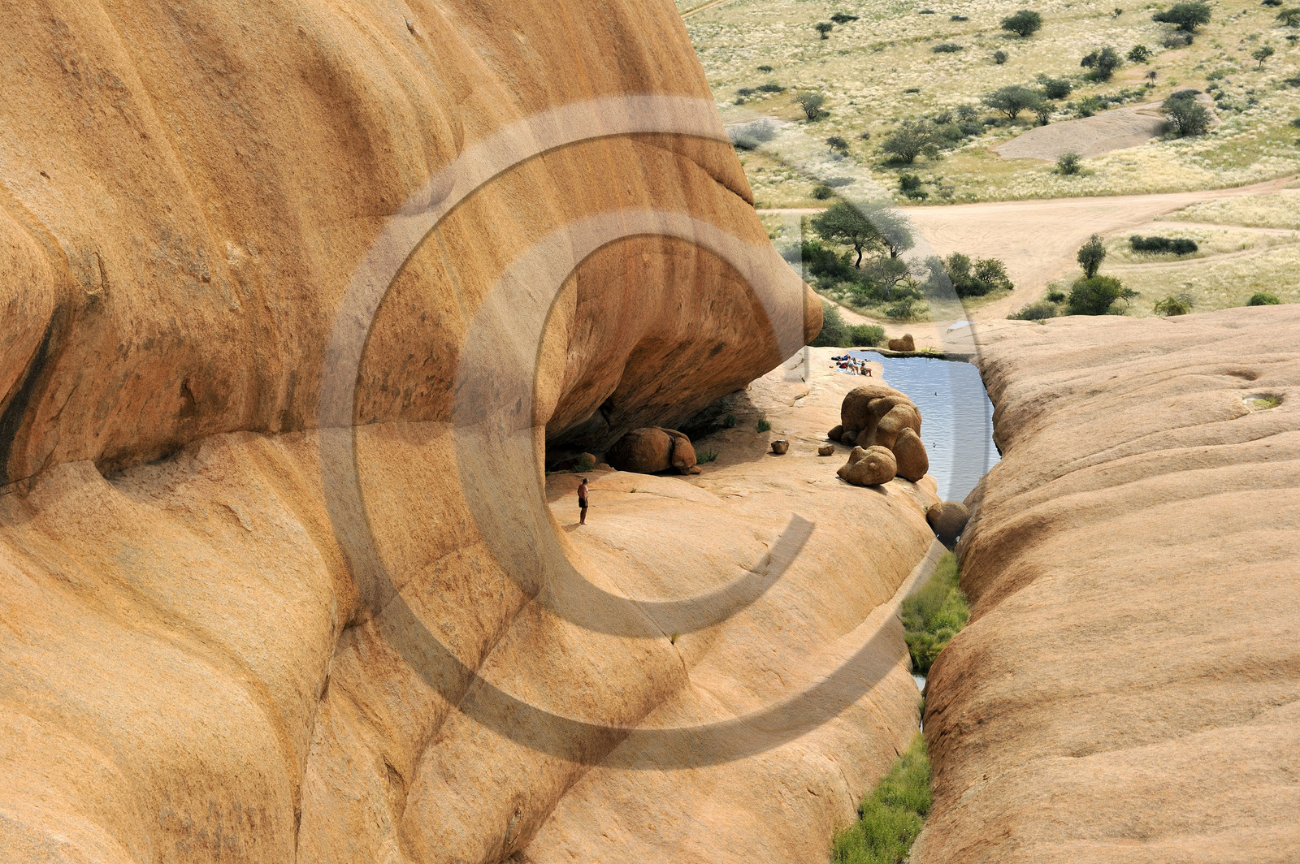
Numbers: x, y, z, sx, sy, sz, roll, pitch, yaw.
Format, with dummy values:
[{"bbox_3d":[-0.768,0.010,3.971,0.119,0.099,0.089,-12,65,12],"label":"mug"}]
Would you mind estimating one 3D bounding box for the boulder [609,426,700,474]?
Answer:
[{"bbox_3d":[0.110,0.770,107.000,3.790,1.950,3.000,0,13,0],"label":"boulder"}]

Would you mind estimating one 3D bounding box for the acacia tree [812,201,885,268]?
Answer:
[{"bbox_3d":[17.780,-17.620,227.250,6.690,5.800,6.490,0,14,0],"label":"acacia tree"}]

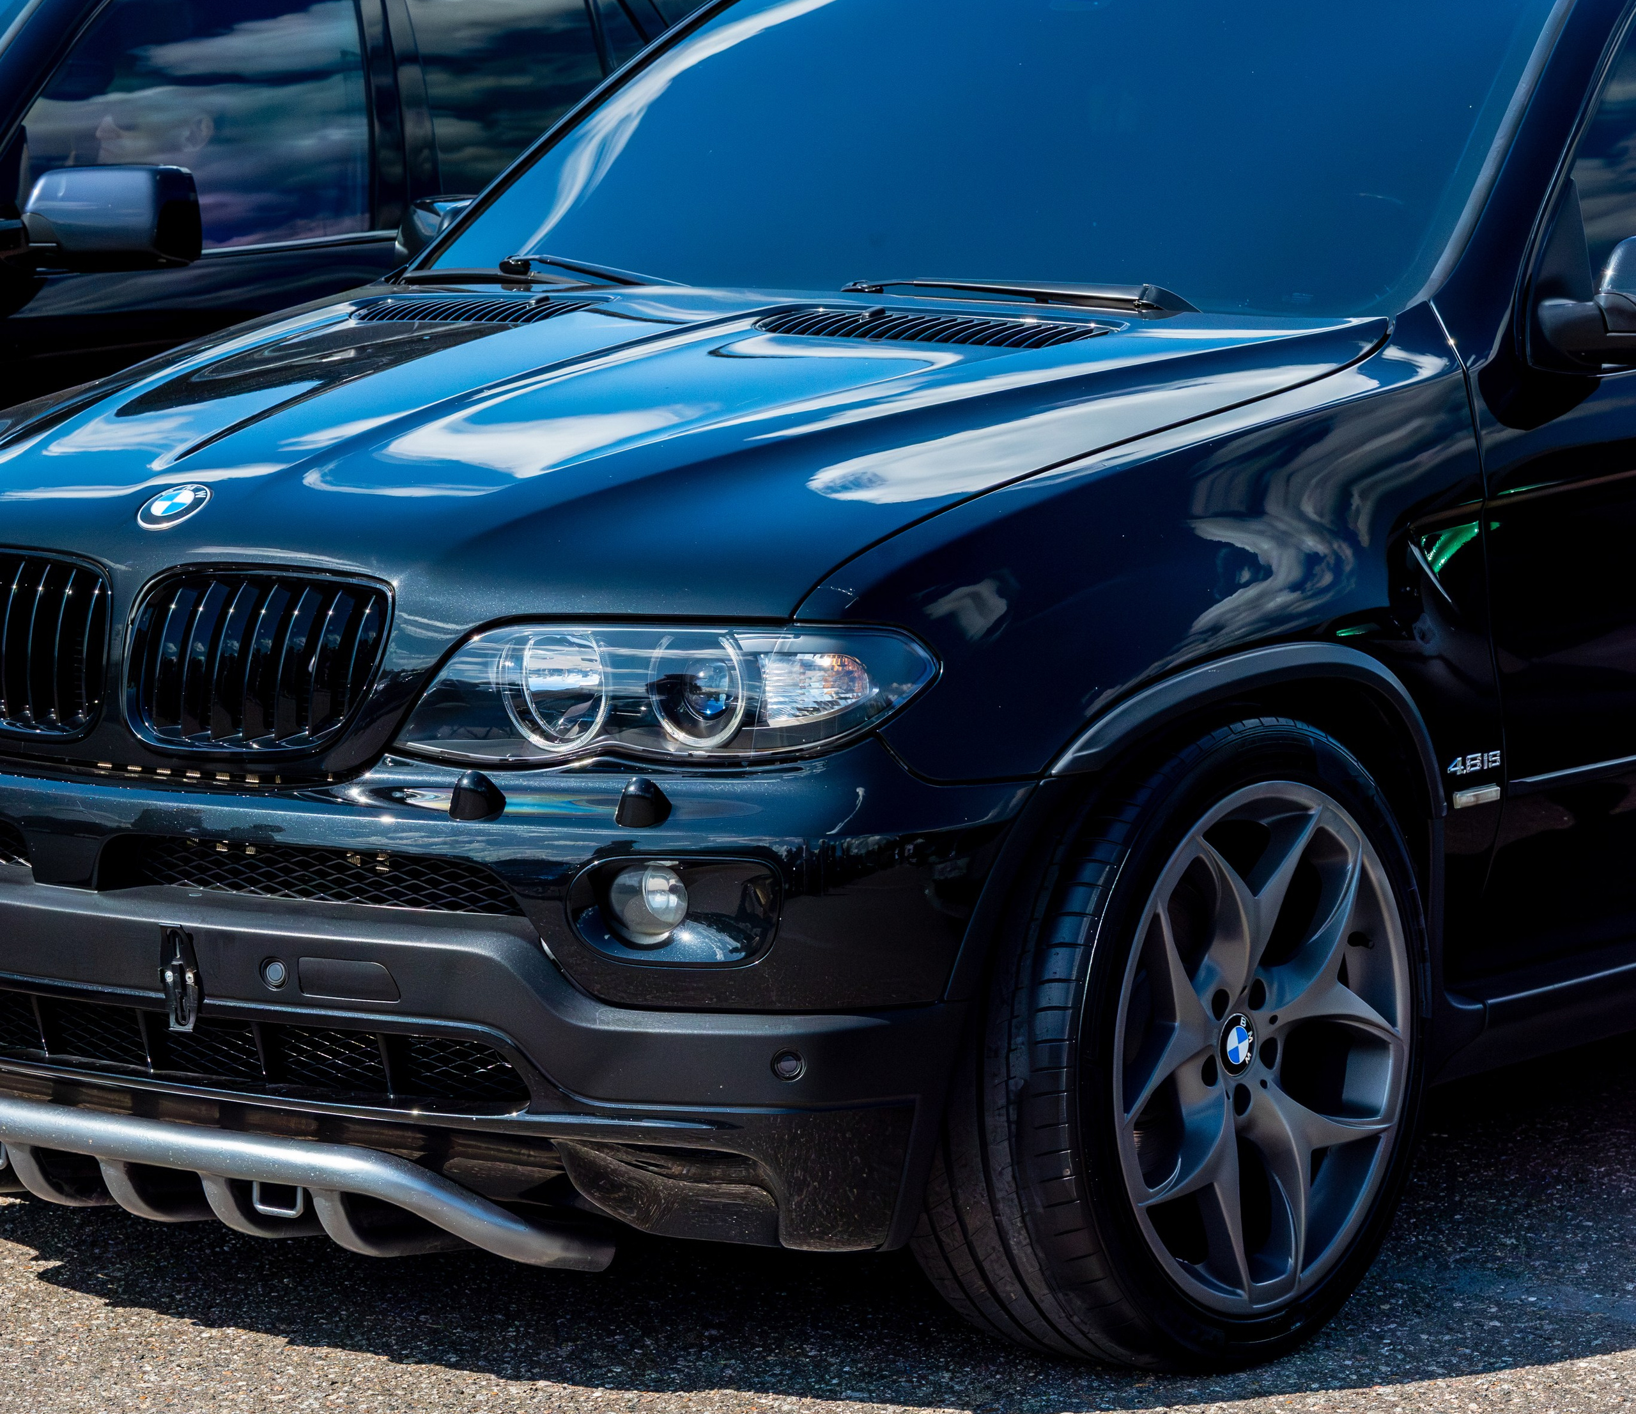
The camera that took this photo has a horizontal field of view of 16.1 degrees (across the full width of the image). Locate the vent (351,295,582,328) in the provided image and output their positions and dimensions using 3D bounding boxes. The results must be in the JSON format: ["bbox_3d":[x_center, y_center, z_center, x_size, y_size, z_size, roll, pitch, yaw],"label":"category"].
[{"bbox_3d":[-0.432,-0.475,7.048,0.400,0.032,0.110,7,22,44],"label":"vent"}]

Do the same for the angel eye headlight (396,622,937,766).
[{"bbox_3d":[-0.150,-0.015,5.908,0.545,0.152,0.170,2,8,18],"label":"angel eye headlight"}]

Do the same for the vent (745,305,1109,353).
[{"bbox_3d":[0.124,-0.418,6.619,0.400,0.032,0.110,4,20,31],"label":"vent"}]

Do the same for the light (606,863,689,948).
[{"bbox_3d":[-0.173,0.200,5.903,0.088,0.088,0.065,4,9,30],"label":"light"}]

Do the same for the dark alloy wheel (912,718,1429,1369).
[{"bbox_3d":[0.376,0.363,6.369,0.277,0.718,0.718,4,8,38],"label":"dark alloy wheel"}]

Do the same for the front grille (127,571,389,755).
[{"bbox_3d":[-0.577,-0.047,6.049,0.280,0.190,0.090,4,2,28],"label":"front grille"}]

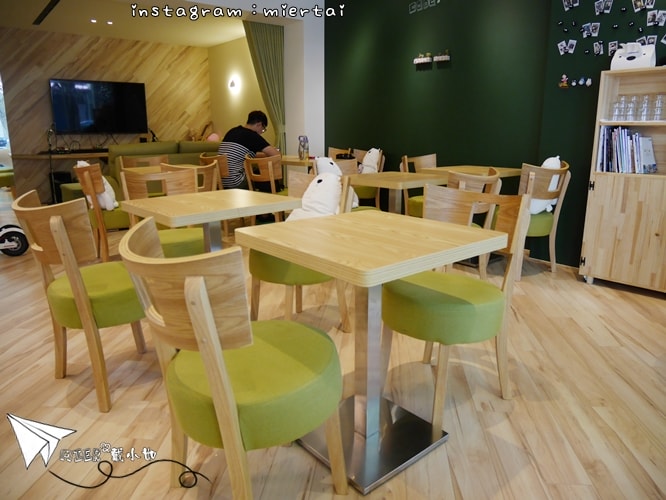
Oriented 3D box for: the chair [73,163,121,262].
[{"bbox_3d":[-1.871,-0.307,3.900,0.530,0.820,0.500,-11,18,-37],"label":"chair"}]

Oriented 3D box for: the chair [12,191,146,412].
[{"bbox_3d":[-0.953,0.165,1.951,0.473,0.823,0.527,10,18,37],"label":"chair"}]

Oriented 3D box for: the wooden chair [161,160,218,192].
[{"bbox_3d":[-1.292,-0.362,4.113,0.500,0.820,0.530,-12,18,-40],"label":"wooden chair"}]

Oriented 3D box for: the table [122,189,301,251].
[{"bbox_3d":[-0.570,0.137,2.245,0.620,0.750,0.620,-12,18,-39],"label":"table"}]

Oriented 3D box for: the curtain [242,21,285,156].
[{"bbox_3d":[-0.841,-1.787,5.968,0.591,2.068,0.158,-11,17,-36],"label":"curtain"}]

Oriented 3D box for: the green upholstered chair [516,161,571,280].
[{"bbox_3d":[1.413,-0.232,3.428,0.465,0.830,0.540,-9,17,-31],"label":"green upholstered chair"}]

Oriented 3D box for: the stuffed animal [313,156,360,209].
[{"bbox_3d":[0.018,-0.559,3.828,0.290,0.410,0.300,-13,19,-40],"label":"stuffed animal"}]

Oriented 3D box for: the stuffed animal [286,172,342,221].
[{"bbox_3d":[-0.142,-0.206,2.436,0.340,0.407,0.280,-13,19,-41],"label":"stuffed animal"}]

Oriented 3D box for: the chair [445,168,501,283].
[{"bbox_3d":[0.840,-0.177,3.265,0.473,0.823,0.527,-10,17,-35],"label":"chair"}]

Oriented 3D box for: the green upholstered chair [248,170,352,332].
[{"bbox_3d":[-0.182,0.032,2.461,0.473,0.823,0.527,13,19,43],"label":"green upholstered chair"}]

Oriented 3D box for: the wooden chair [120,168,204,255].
[{"bbox_3d":[-0.991,-0.058,2.845,0.473,0.823,0.527,-10,17,-33],"label":"wooden chair"}]

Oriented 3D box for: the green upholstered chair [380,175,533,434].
[{"bbox_3d":[0.435,0.190,1.809,0.527,0.823,0.473,-12,18,-39],"label":"green upholstered chair"}]

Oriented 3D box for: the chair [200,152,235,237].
[{"bbox_3d":[-1.151,-0.601,5.013,0.540,0.830,0.465,-13,18,-40],"label":"chair"}]

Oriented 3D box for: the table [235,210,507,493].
[{"bbox_3d":[0.114,0.301,1.548,0.621,0.739,0.621,-12,18,-38],"label":"table"}]

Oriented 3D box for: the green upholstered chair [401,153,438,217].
[{"bbox_3d":[0.917,-0.468,4.393,0.465,0.830,0.540,-12,18,-39],"label":"green upholstered chair"}]

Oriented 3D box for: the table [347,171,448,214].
[{"bbox_3d":[0.434,-0.167,3.447,0.610,0.750,0.610,-13,19,-42],"label":"table"}]

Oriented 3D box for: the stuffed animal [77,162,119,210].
[{"bbox_3d":[-1.897,-0.531,3.794,0.330,0.415,0.280,-11,17,-35],"label":"stuffed animal"}]

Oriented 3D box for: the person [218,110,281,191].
[{"bbox_3d":[-1.034,-0.894,5.290,0.800,1.280,0.520,-12,18,-39],"label":"person"}]

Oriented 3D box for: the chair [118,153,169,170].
[{"bbox_3d":[-1.847,-0.521,4.729,0.465,0.830,0.540,-11,17,-36],"label":"chair"}]

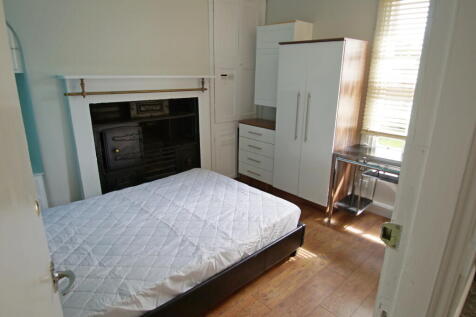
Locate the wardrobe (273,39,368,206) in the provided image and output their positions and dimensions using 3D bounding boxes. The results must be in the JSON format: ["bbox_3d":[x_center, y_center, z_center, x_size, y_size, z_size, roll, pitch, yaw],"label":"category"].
[{"bbox_3d":[0.919,-0.394,3.015,0.514,1.810,0.768,-16,24,-40],"label":"wardrobe"}]

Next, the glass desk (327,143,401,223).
[{"bbox_3d":[1.417,0.359,2.410,0.560,0.750,0.910,-16,24,-40],"label":"glass desk"}]

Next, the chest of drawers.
[{"bbox_3d":[0.392,-0.081,3.633,0.400,0.838,0.672,-16,24,-40],"label":"chest of drawers"}]

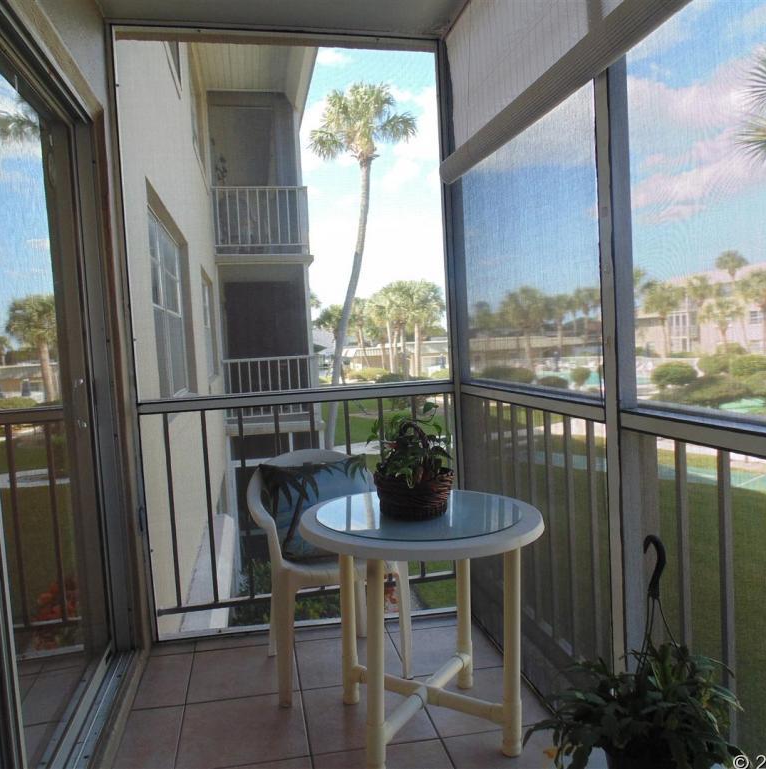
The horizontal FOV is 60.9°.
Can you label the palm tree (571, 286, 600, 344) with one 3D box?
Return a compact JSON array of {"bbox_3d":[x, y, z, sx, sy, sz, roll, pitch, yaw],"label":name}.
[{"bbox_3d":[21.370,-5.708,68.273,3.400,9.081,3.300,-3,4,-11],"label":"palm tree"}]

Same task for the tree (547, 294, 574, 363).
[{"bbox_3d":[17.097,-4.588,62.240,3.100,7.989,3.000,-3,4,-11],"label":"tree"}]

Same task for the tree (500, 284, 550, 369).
[{"bbox_3d":[11.060,-3.555,50.240,3.800,7.964,3.700,-3,4,-11],"label":"tree"}]

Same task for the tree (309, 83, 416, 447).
[{"bbox_3d":[-0.634,-3.649,21.882,3.700,12.685,3.500,-3,4,-11],"label":"tree"}]

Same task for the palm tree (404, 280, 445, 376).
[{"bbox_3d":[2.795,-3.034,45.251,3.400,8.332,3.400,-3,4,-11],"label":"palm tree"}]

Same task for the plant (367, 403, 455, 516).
[{"bbox_3d":[0.084,0.223,2.025,0.270,0.355,0.270,-3,4,-11],"label":"plant"}]

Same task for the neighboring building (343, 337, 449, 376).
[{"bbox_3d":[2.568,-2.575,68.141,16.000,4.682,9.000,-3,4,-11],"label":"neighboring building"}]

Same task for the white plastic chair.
[{"bbox_3d":[-0.235,0.682,2.513,0.545,0.810,0.540,-4,4,-21],"label":"white plastic chair"}]

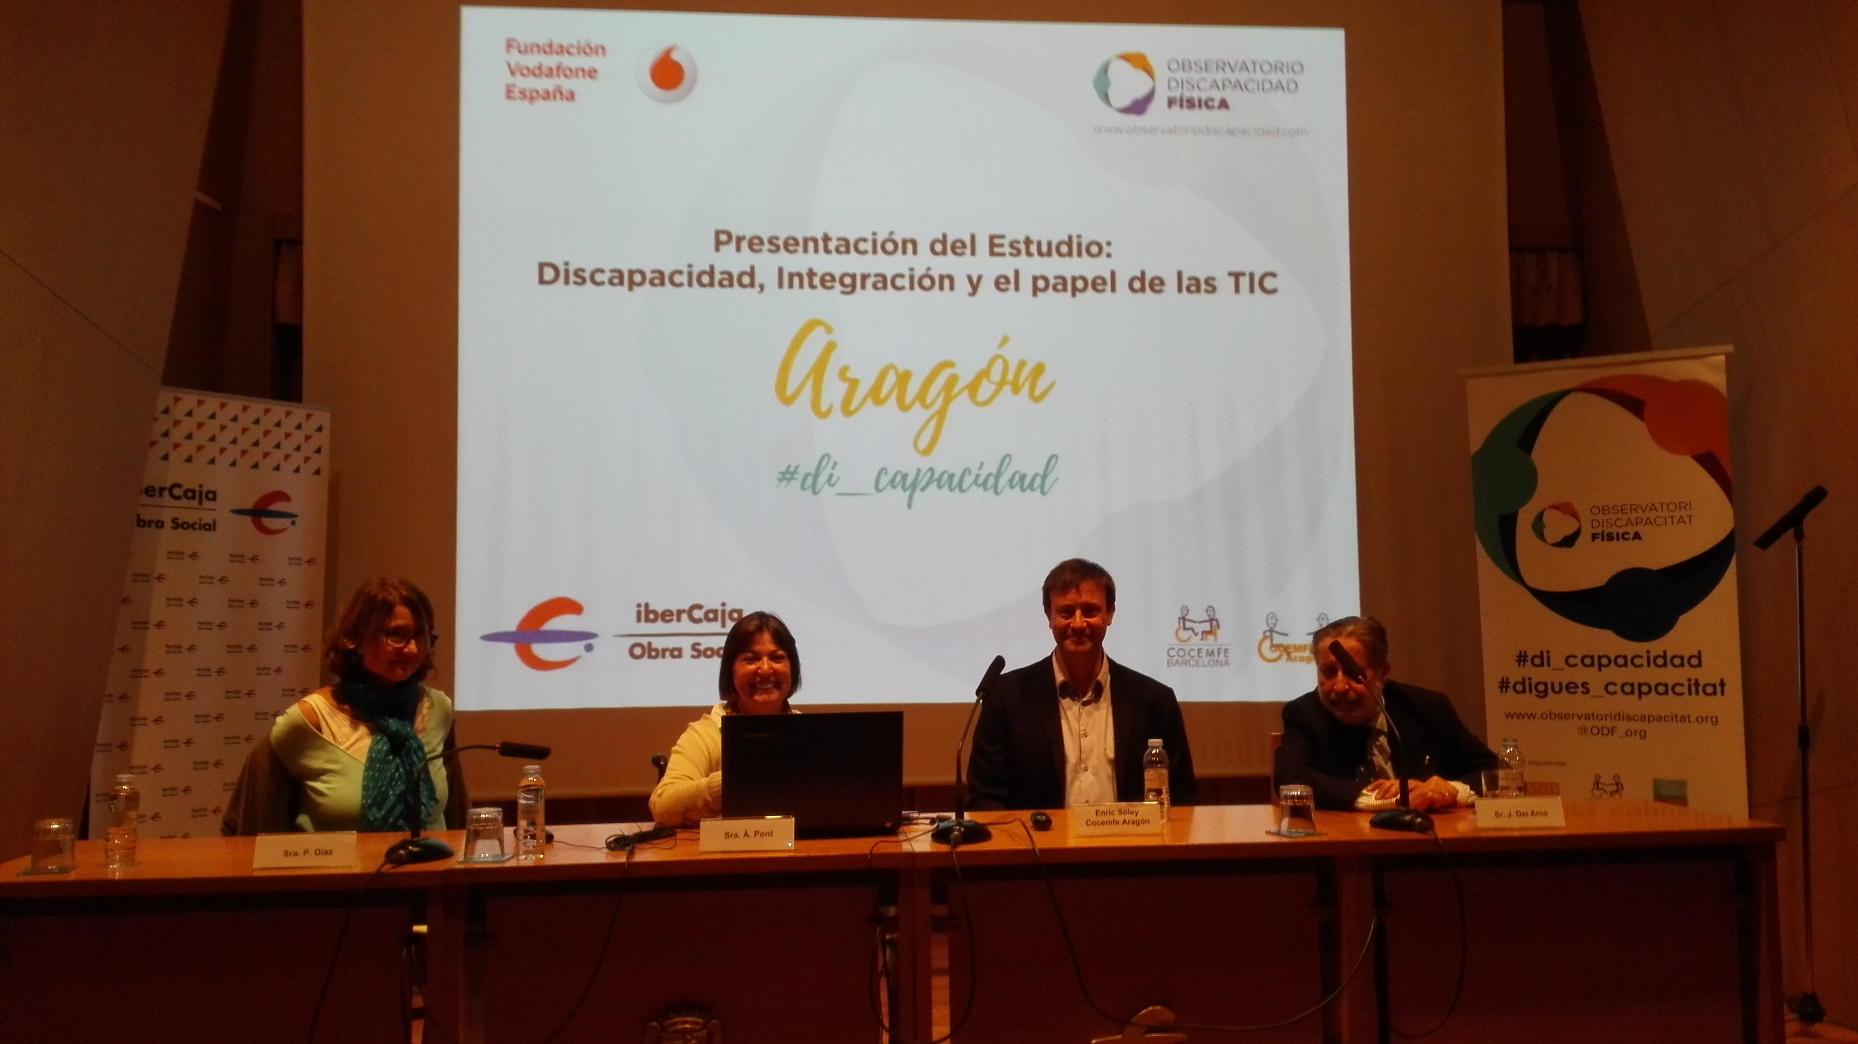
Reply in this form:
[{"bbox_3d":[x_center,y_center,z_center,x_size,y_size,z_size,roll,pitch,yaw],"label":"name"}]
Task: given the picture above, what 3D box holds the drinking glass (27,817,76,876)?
[{"bbox_3d":[-1.822,0.675,2.872,0.079,0.094,0.079,-1,-3,0],"label":"drinking glass"}]

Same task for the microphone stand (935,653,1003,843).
[{"bbox_3d":[0.091,0.484,2.986,0.130,0.390,0.240,-3,-6,33],"label":"microphone stand"}]

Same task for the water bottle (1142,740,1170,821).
[{"bbox_3d":[0.529,0.601,3.215,0.062,0.190,0.062,0,-5,-8],"label":"water bottle"}]

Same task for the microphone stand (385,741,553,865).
[{"bbox_3d":[-0.986,0.595,2.971,0.358,0.239,0.160,0,-3,-12],"label":"microphone stand"}]

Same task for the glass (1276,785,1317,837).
[{"bbox_3d":[0.811,0.632,3.032,0.079,0.094,0.079,-1,-3,0],"label":"glass"}]

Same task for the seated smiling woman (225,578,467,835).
[{"bbox_3d":[-1.255,0.782,3.120,0.540,1.321,0.780,2,-5,-30],"label":"seated smiling woman"}]

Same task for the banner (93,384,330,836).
[{"bbox_3d":[-2.551,0.548,4.923,0.170,2.070,0.860,-3,-6,32],"label":"banner"}]

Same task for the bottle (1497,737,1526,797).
[{"bbox_3d":[1.369,0.599,3.236,0.062,0.190,0.062,0,-5,-8],"label":"bottle"}]

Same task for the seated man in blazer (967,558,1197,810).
[{"bbox_3d":[0.394,0.768,3.386,0.580,1.361,0.780,-1,-3,0],"label":"seated man in blazer"}]

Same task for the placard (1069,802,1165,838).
[{"bbox_3d":[0.407,0.644,3.021,0.200,0.074,0.060,0,-5,-8],"label":"placard"}]

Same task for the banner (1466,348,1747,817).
[{"bbox_3d":[2.478,0.451,5.042,0.870,2.077,0.200,-3,-3,31],"label":"banner"}]

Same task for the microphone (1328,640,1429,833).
[{"bbox_3d":[1.026,0.480,3.138,0.231,0.409,0.160,-2,-3,15],"label":"microphone"}]

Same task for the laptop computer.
[{"bbox_3d":[-0.277,0.552,3.073,0.382,0.272,0.300,1,-5,-14],"label":"laptop computer"}]

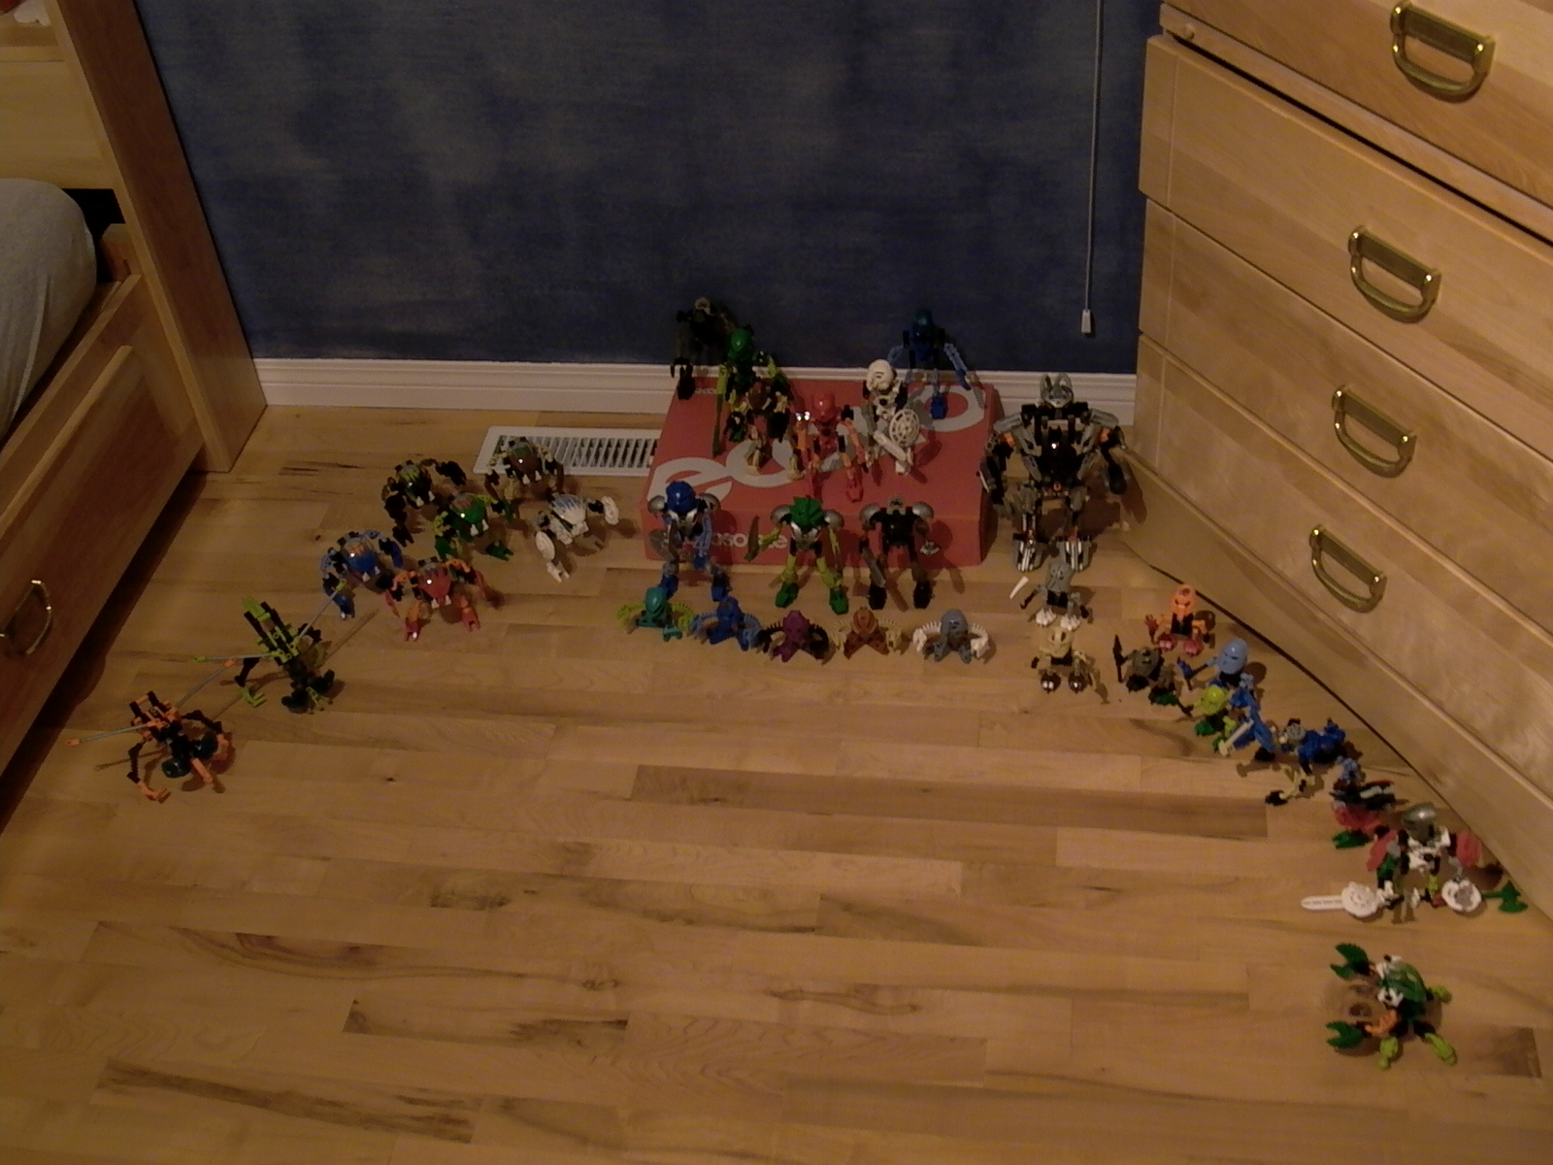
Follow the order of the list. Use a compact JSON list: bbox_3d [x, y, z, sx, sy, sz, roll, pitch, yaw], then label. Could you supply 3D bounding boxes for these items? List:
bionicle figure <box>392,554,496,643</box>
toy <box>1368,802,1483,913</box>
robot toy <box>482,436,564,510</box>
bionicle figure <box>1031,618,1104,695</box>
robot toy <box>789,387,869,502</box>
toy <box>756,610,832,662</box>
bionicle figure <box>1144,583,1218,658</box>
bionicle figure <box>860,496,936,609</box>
[{"bbox_3d":[-0.446,0.015,2.274,0.130,0.090,0.095,-12,41,-7],"label":"bionicle figure"},{"bbox_3d":[0.731,0.296,1.902,0.131,0.141,0.091,9,44,16],"label":"toy"},{"bbox_3d":[-0.387,-0.185,2.610,0.109,0.093,0.096,-17,43,-12],"label":"robot toy"},{"bbox_3d":[0.352,0.094,2.083,0.076,0.086,0.078,1,42,7],"label":"bionicle figure"},{"bbox_3d":[0.079,-0.200,2.380,0.099,0.162,0.081,-2,42,4],"label":"robot toy"},{"bbox_3d":[0.024,0.063,2.172,0.093,0.066,0.056,-5,41,2],"label":"toy"},{"bbox_3d":[0.504,0.041,2.130,0.088,0.085,0.050,9,43,17],"label":"bionicle figure"},{"bbox_3d":[0.156,-0.040,2.192,0.100,0.172,0.084,0,42,7],"label":"bionicle figure"}]

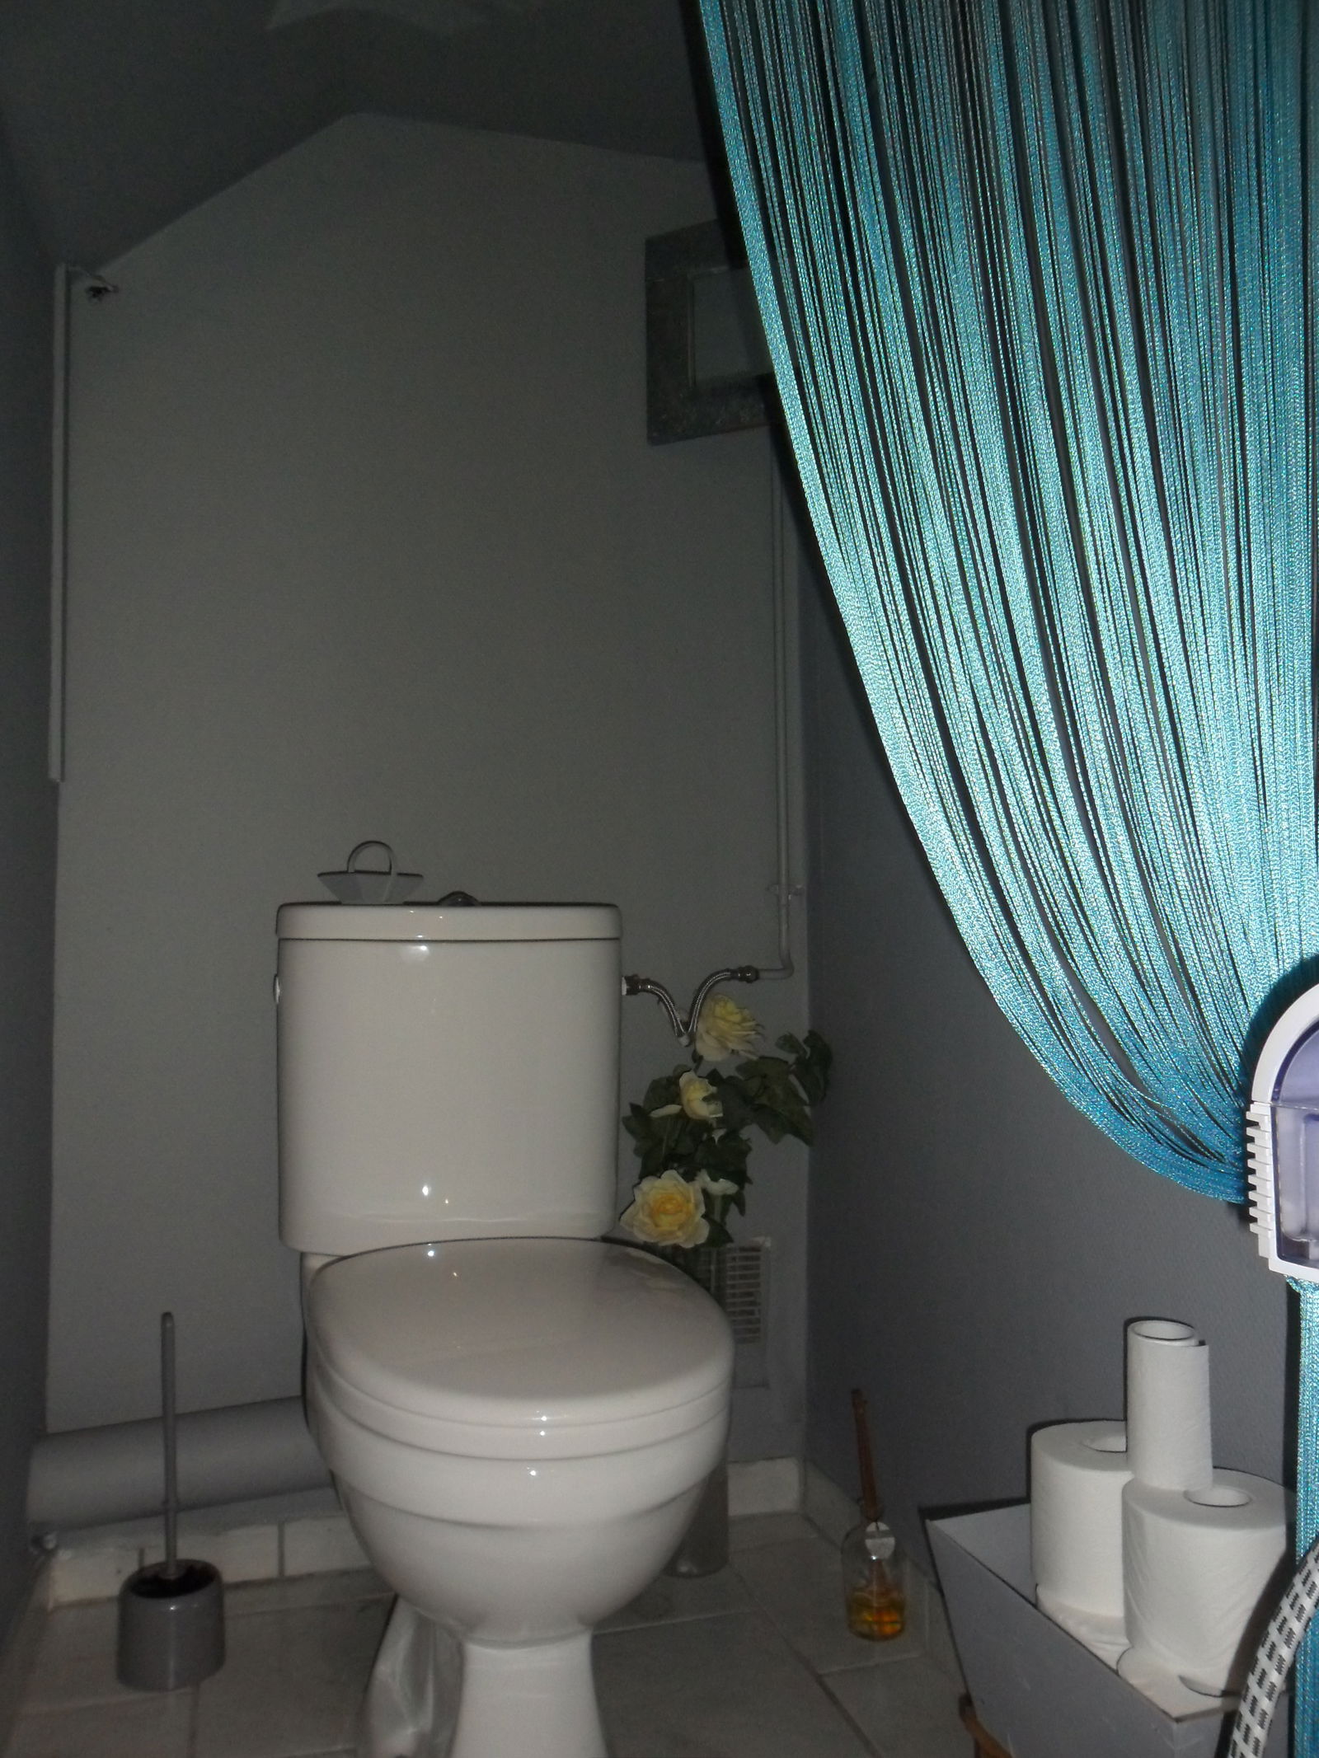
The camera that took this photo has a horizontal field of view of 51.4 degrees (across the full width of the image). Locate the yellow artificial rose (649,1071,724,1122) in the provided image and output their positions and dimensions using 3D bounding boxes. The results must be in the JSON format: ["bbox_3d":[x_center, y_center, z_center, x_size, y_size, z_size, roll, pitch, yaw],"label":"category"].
[{"bbox_3d":[0.034,0.270,1.700,0.075,0.064,0.066,2,-3,-30],"label":"yellow artificial rose"}]

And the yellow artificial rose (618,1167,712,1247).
[{"bbox_3d":[0.005,0.392,1.635,0.105,0.092,0.066,0,-3,-3],"label":"yellow artificial rose"}]

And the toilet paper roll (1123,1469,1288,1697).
[{"bbox_3d":[0.369,0.460,0.913,0.111,0.098,0.111,0,-3,0],"label":"toilet paper roll"}]

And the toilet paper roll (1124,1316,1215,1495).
[{"bbox_3d":[0.354,0.365,0.953,0.057,0.097,0.058,0,-3,0],"label":"toilet paper roll"}]

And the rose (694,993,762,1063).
[{"bbox_3d":[0.088,0.192,1.755,0.073,0.086,0.065,2,-3,-30],"label":"rose"}]

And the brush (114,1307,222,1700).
[{"bbox_3d":[-0.511,0.642,1.444,0.107,0.363,0.107,0,-3,0],"label":"brush"}]

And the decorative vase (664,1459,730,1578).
[{"bbox_3d":[0.037,0.643,1.689,0.105,0.385,0.105,0,-3,0],"label":"decorative vase"}]

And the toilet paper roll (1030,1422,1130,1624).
[{"bbox_3d":[0.333,0.469,1.014,0.110,0.098,0.110,0,-3,0],"label":"toilet paper roll"}]

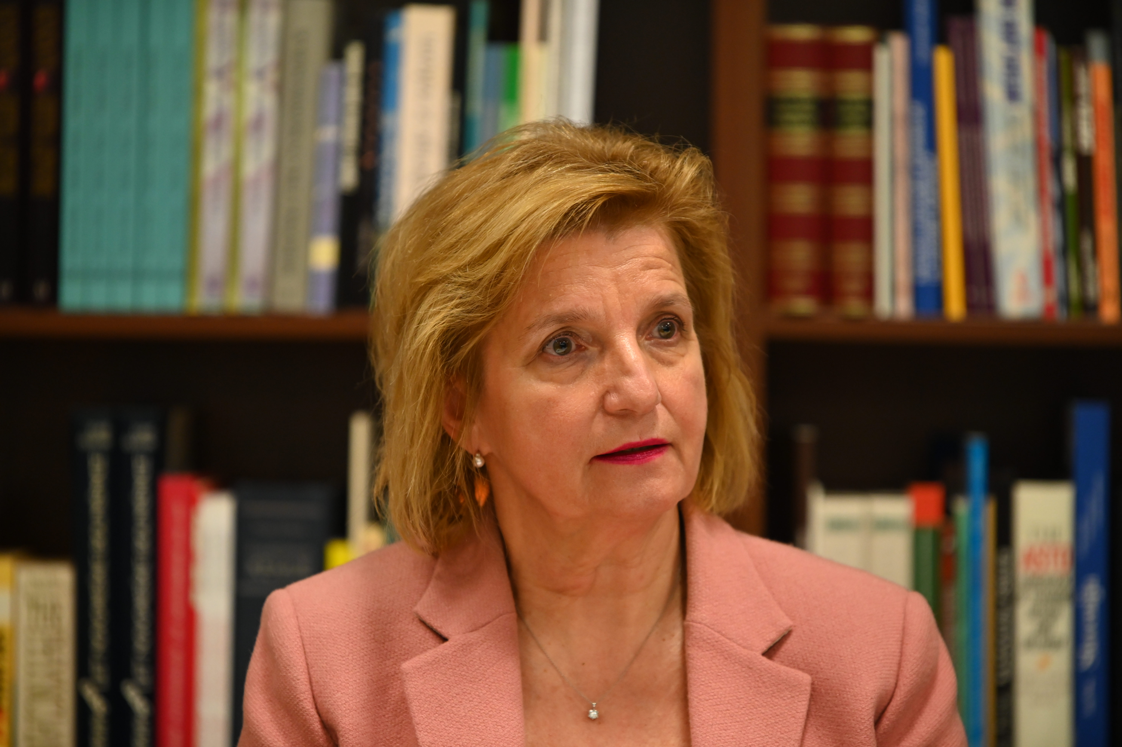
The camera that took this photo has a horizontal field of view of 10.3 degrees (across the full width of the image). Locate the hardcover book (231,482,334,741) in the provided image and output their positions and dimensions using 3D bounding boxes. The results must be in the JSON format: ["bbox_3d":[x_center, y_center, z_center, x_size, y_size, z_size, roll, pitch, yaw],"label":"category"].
[{"bbox_3d":[-0.229,0.211,5.185,0.075,0.239,0.170,0,0,0],"label":"hardcover book"}]

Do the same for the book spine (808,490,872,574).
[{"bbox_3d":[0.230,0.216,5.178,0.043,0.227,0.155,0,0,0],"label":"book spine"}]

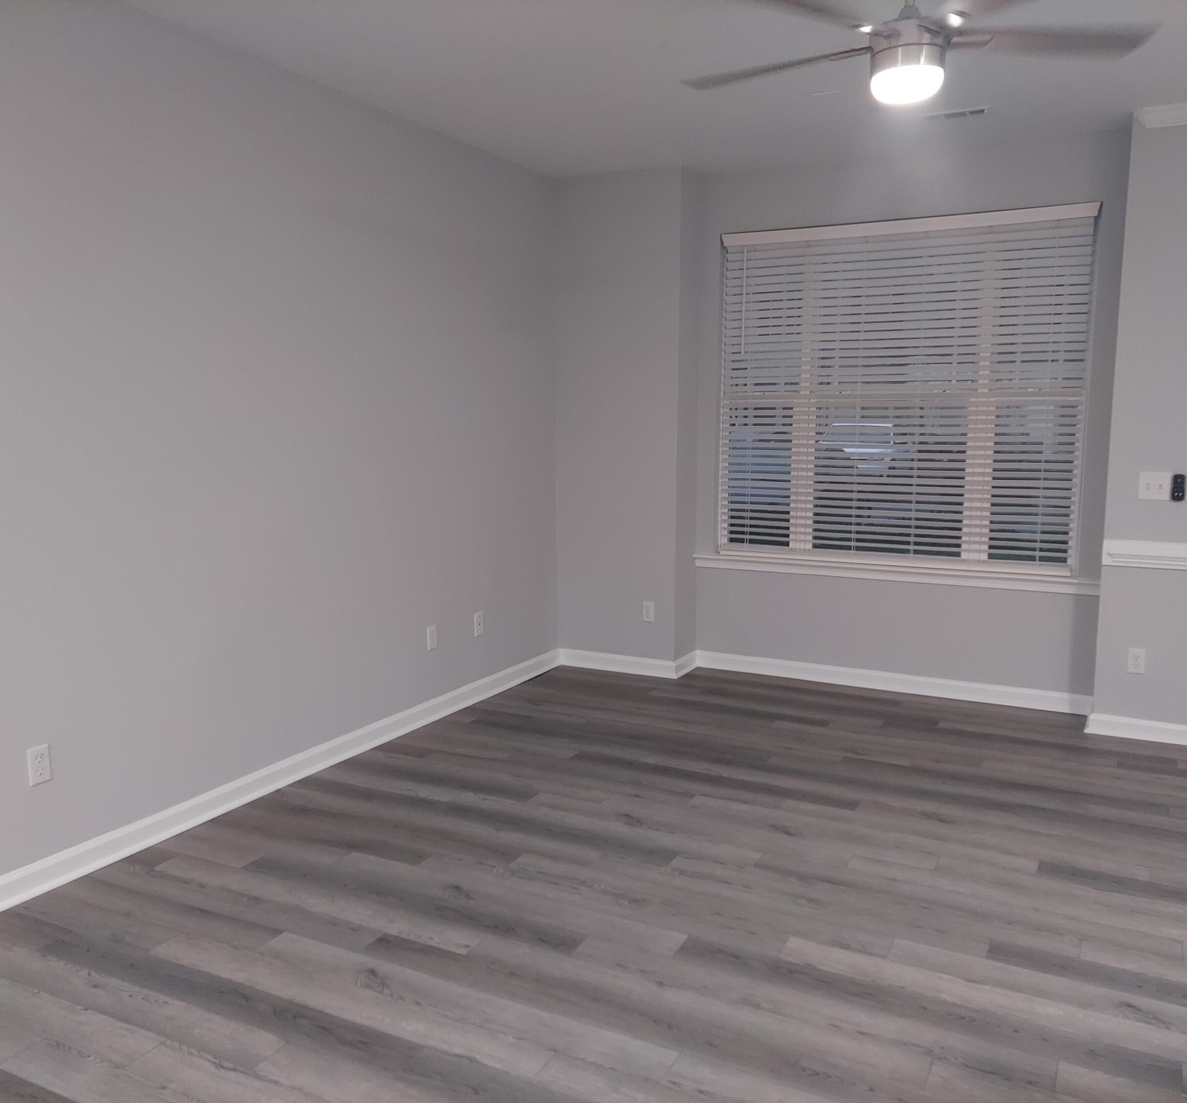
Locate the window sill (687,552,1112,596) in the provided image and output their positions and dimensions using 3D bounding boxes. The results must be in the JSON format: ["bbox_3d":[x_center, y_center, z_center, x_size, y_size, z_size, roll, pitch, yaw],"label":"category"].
[{"bbox_3d":[1.522,0.112,5.384,2.076,0.076,0.100,4,9,27],"label":"window sill"}]

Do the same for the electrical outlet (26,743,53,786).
[{"bbox_3d":[-1.677,0.650,3.093,0.008,0.115,0.071,4,9,27],"label":"electrical outlet"}]

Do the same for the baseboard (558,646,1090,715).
[{"bbox_3d":[1.124,0.684,5.476,2.795,0.093,0.328,4,9,27],"label":"baseboard"}]

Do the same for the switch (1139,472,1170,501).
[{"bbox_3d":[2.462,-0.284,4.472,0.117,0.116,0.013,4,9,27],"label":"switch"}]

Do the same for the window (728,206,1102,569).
[{"bbox_3d":[1.539,-0.802,5.280,1.859,1.761,0.100,4,9,27],"label":"window"}]

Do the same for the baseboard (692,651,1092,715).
[{"bbox_3d":[1.514,0.688,5.447,2.076,0.093,0.020,4,9,27],"label":"baseboard"}]

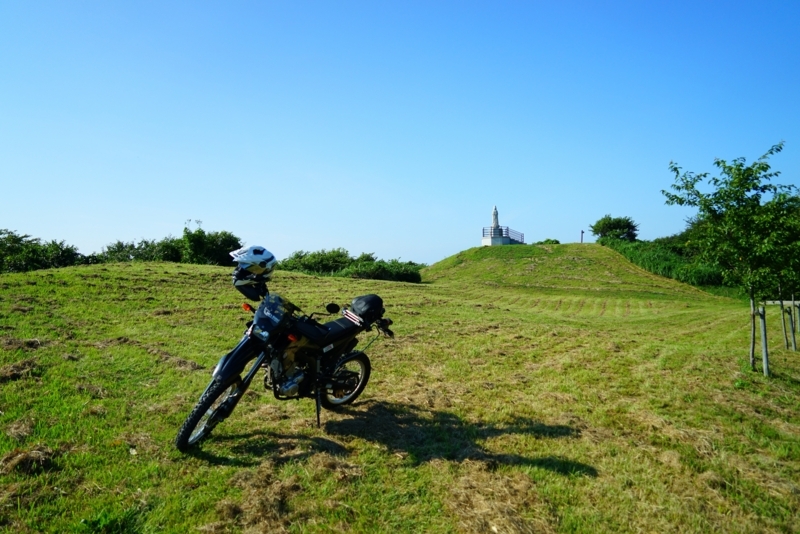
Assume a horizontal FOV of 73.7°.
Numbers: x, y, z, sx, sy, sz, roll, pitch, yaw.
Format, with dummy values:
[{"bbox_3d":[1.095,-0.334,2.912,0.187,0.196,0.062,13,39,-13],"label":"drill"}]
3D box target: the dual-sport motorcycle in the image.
[{"bbox_3d":[-0.840,0.670,4.650,0.830,1.450,2.100,0,0,43],"label":"dual-sport motorcycle"}]

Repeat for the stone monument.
[{"bbox_3d":[10.200,-4.100,53.000,4.300,4.100,2.900,0,0,7],"label":"stone monument"}]

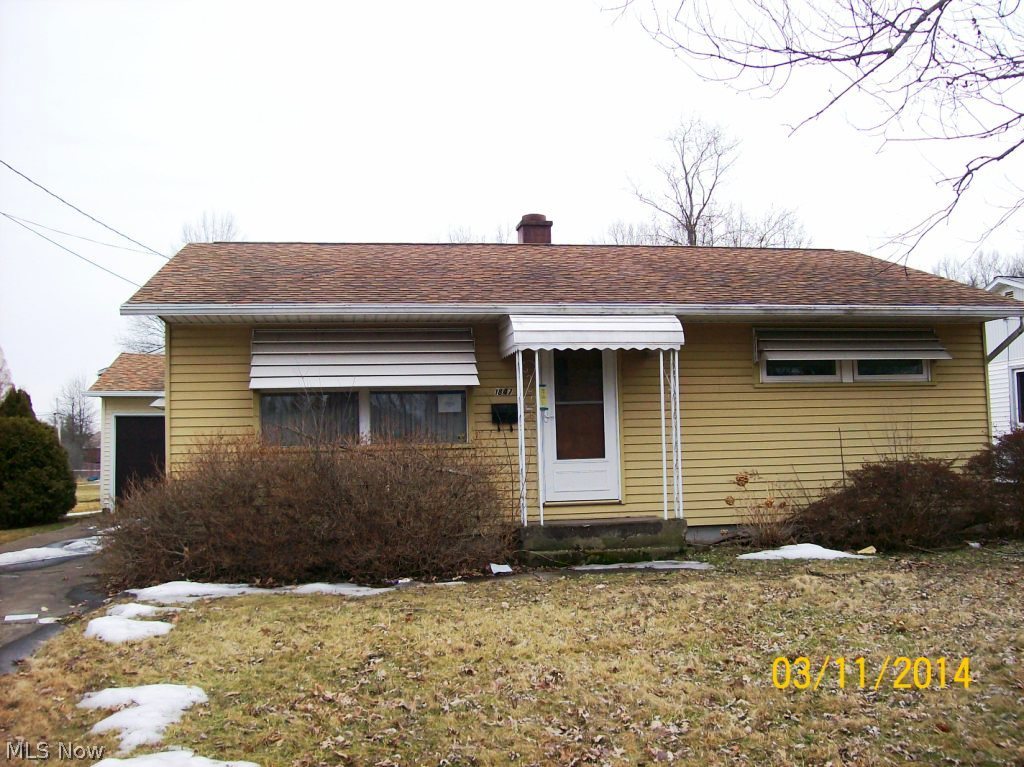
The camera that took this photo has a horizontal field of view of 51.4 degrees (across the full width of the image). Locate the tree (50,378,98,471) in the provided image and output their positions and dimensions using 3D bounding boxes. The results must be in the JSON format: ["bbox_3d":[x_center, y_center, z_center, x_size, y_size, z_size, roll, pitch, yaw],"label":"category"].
[{"bbox_3d":[-45.092,4.317,109.683,5.000,9.900,5.000,0,-4,-22],"label":"tree"}]

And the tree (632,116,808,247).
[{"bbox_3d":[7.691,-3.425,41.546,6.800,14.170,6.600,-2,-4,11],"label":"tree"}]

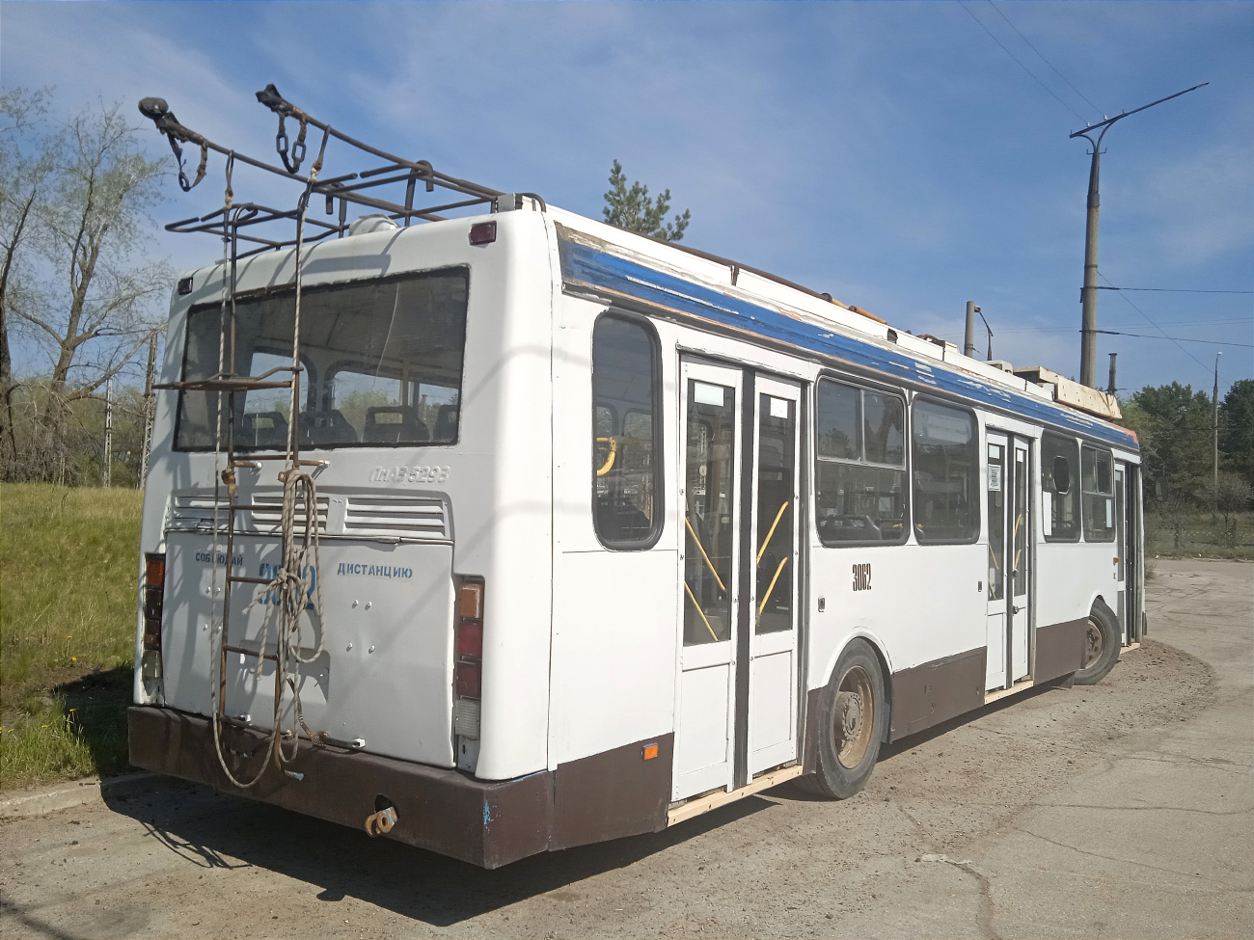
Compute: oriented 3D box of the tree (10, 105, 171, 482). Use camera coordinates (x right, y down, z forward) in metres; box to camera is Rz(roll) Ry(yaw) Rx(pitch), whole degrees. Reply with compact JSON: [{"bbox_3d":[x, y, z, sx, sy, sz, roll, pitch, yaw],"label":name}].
[{"bbox_3d":[-14.873,-5.084,28.000,4.300,10.600,4.300,2,-3,-28],"label":"tree"}]

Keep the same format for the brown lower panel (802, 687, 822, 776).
[{"bbox_3d":[1.047,1.454,5.661,0.060,0.470,0.270,-2,-4,37],"label":"brown lower panel"}]

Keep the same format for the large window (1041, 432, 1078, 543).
[{"bbox_3d":[4.014,0.165,9.406,0.050,1.011,1.369,-1,-3,37],"label":"large window"}]

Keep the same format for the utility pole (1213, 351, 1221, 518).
[{"bbox_3d":[31.978,-1.461,55.000,0.350,10.000,0.600,-1,-3,30],"label":"utility pole"}]

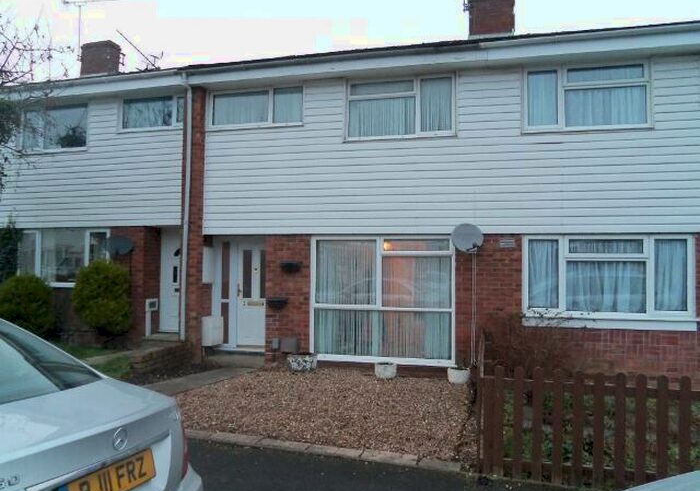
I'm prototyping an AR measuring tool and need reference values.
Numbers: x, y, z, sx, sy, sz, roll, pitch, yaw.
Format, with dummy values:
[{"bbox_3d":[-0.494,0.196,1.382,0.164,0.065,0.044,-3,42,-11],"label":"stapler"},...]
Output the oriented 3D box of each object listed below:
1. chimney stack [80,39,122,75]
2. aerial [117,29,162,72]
[{"bbox_3d":[-6.887,-5.119,15.679,0.930,0.920,0.480,0,-2,18],"label":"chimney stack"},{"bbox_3d":[-5.469,-5.067,14.711,1.080,0.920,0.500,0,-2,18],"label":"aerial"}]

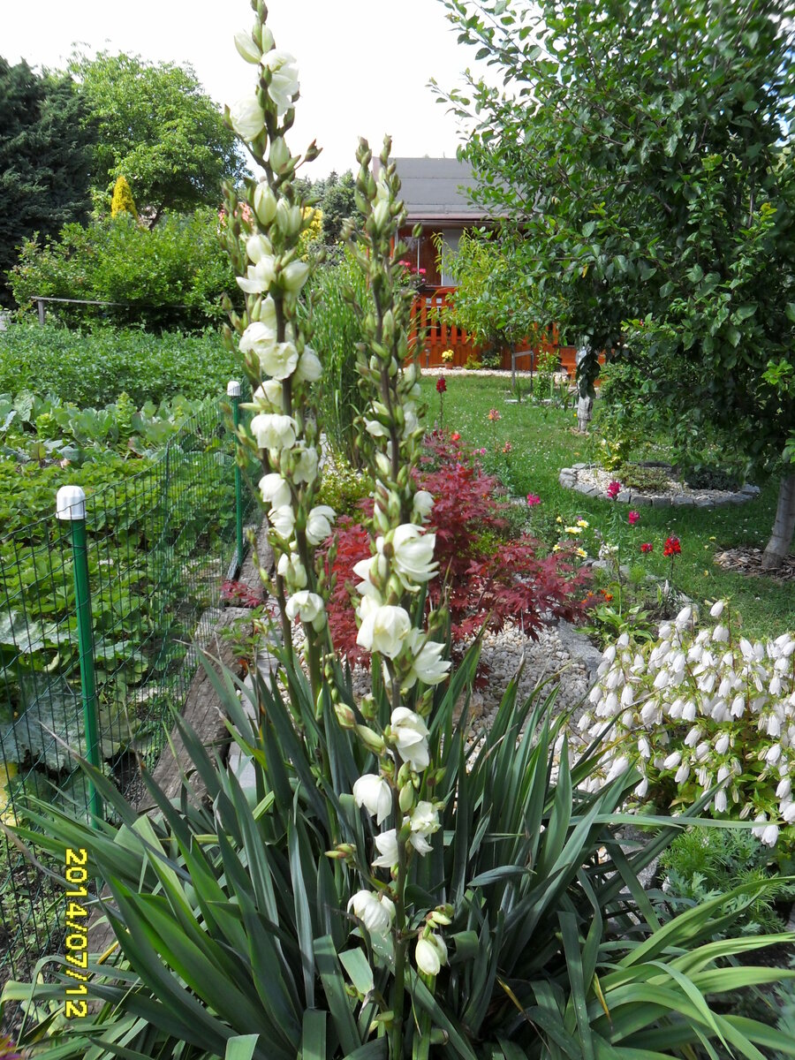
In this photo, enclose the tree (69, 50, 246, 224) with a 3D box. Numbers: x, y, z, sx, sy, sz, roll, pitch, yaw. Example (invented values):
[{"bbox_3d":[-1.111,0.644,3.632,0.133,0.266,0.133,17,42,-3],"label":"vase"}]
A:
[{"bbox_3d":[-5.900,-7.934,19.851,4.600,6.600,4.500,-3,11,-15],"label":"tree"}]

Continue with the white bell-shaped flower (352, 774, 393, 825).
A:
[{"bbox_3d":[-0.036,0.392,1.200,0.058,0.066,0.058,0,11,-2],"label":"white bell-shaped flower"}]

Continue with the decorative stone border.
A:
[{"bbox_3d":[1.810,-0.325,5.770,1.360,0.120,1.020,5,16,17],"label":"decorative stone border"}]

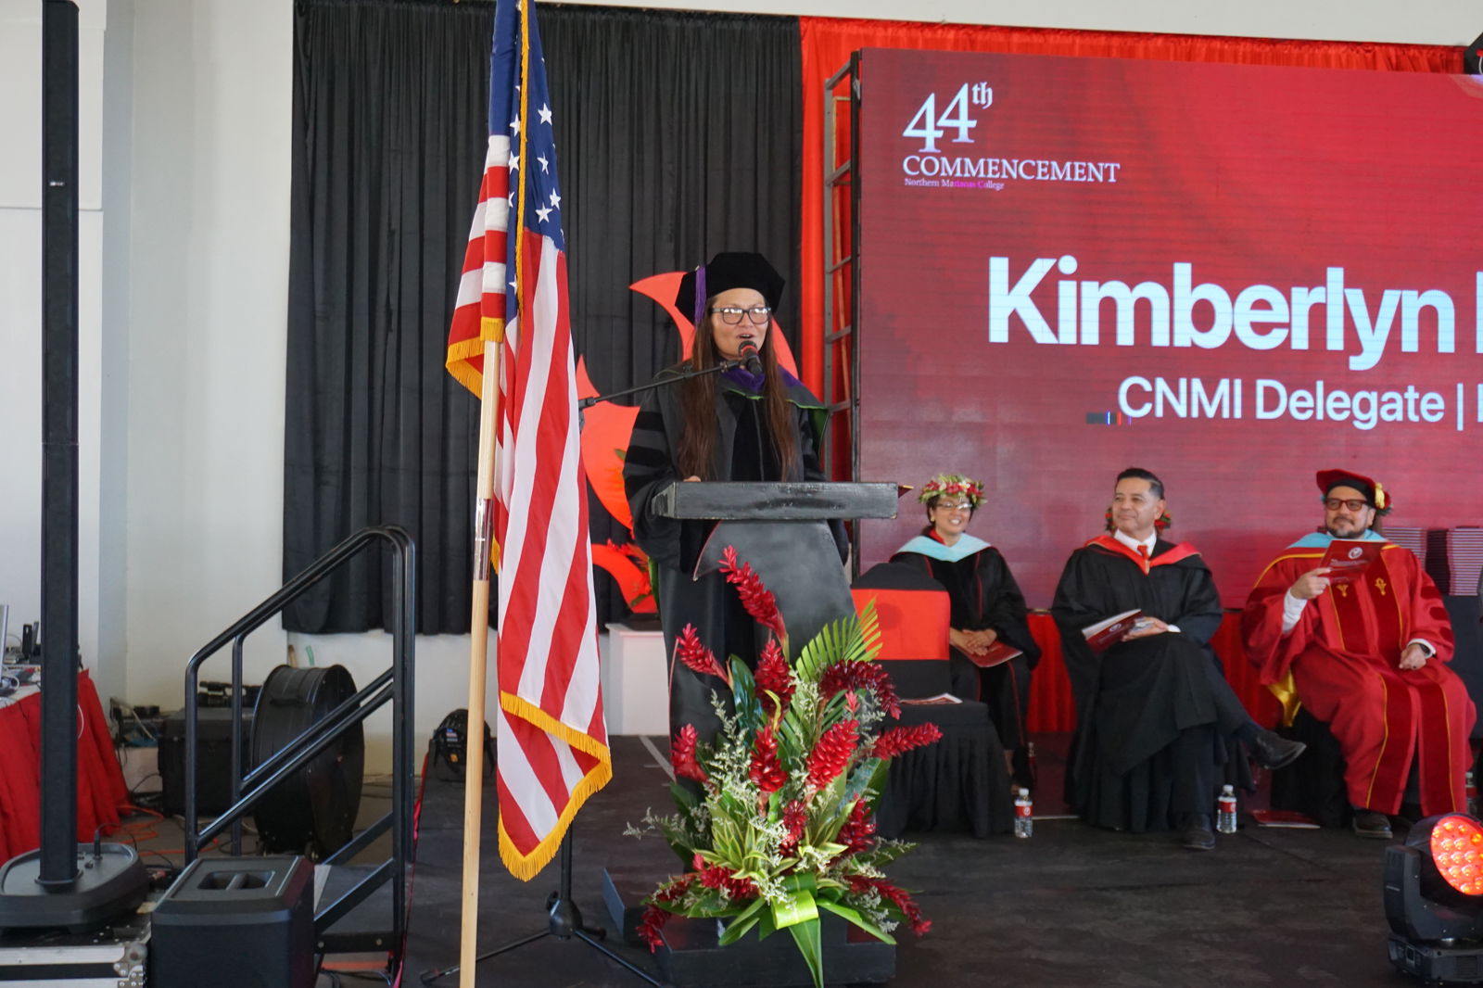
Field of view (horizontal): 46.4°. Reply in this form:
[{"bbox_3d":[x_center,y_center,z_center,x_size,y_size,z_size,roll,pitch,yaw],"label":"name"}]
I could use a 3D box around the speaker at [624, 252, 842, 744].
[{"bbox_3d":[-0.012,0.205,4.600,0.600,1.700,0.480,1,-1,-11],"label":"speaker"}]

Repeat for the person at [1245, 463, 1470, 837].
[{"bbox_3d":[2.145,0.534,6.140,0.710,1.280,0.700,0,-1,-2],"label":"person"}]

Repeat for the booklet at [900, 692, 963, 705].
[{"bbox_3d":[0.653,0.715,6.000,0.230,0.030,0.200,0,-1,0],"label":"booklet"}]

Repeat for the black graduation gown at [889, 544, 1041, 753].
[{"bbox_3d":[0.875,0.615,7.020,0.640,0.830,0.580,0,-1,-3],"label":"black graduation gown"}]

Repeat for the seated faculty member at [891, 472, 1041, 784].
[{"bbox_3d":[0.875,0.545,7.000,0.640,1.260,0.660,0,-1,-3],"label":"seated faculty member"}]

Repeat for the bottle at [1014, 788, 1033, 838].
[{"bbox_3d":[0.956,1.081,5.850,0.061,0.163,0.061,0,-1,0],"label":"bottle"}]

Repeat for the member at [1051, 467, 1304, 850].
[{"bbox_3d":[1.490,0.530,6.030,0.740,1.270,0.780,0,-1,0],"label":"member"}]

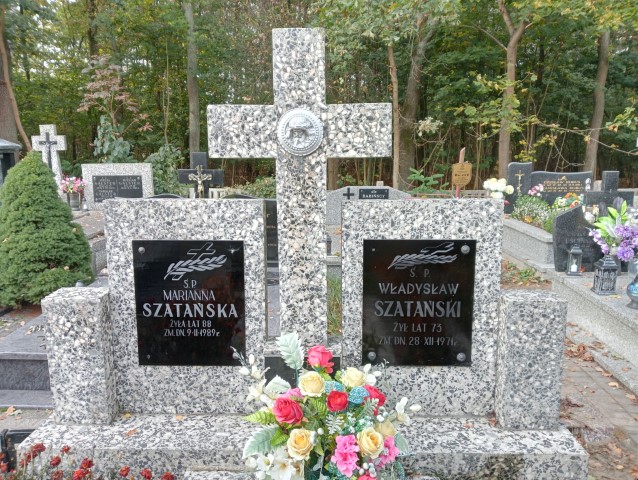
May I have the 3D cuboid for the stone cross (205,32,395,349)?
[{"bbox_3d":[-0.074,-0.194,2.164,0.734,1.284,0.130,0,9,1],"label":"stone cross"}]

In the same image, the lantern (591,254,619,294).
[{"bbox_3d":[2.257,0.259,4.067,0.140,0.290,0.140,1,8,6],"label":"lantern"}]

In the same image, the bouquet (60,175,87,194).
[{"bbox_3d":[-3.469,-0.784,7.300,0.320,0.280,0.280,0,8,0],"label":"bouquet"}]

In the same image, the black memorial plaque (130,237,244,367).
[{"bbox_3d":[-0.496,0.249,1.985,0.424,0.495,0.020,0,8,2],"label":"black memorial plaque"}]

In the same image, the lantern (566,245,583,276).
[{"bbox_3d":[2.323,0.179,4.673,0.110,0.270,0.110,1,8,6],"label":"lantern"}]

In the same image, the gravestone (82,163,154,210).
[{"bbox_3d":[-2.877,-0.767,7.469,0.985,0.675,0.150,-1,8,-4],"label":"gravestone"}]

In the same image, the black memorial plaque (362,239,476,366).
[{"bbox_3d":[0.378,0.248,1.958,0.420,0.495,0.020,0,8,2],"label":"black memorial plaque"}]

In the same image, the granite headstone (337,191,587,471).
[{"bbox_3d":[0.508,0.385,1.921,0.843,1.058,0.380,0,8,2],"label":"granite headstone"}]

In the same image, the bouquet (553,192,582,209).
[{"bbox_3d":[4.145,-0.641,8.600,0.460,0.310,0.340,1,8,6],"label":"bouquet"}]

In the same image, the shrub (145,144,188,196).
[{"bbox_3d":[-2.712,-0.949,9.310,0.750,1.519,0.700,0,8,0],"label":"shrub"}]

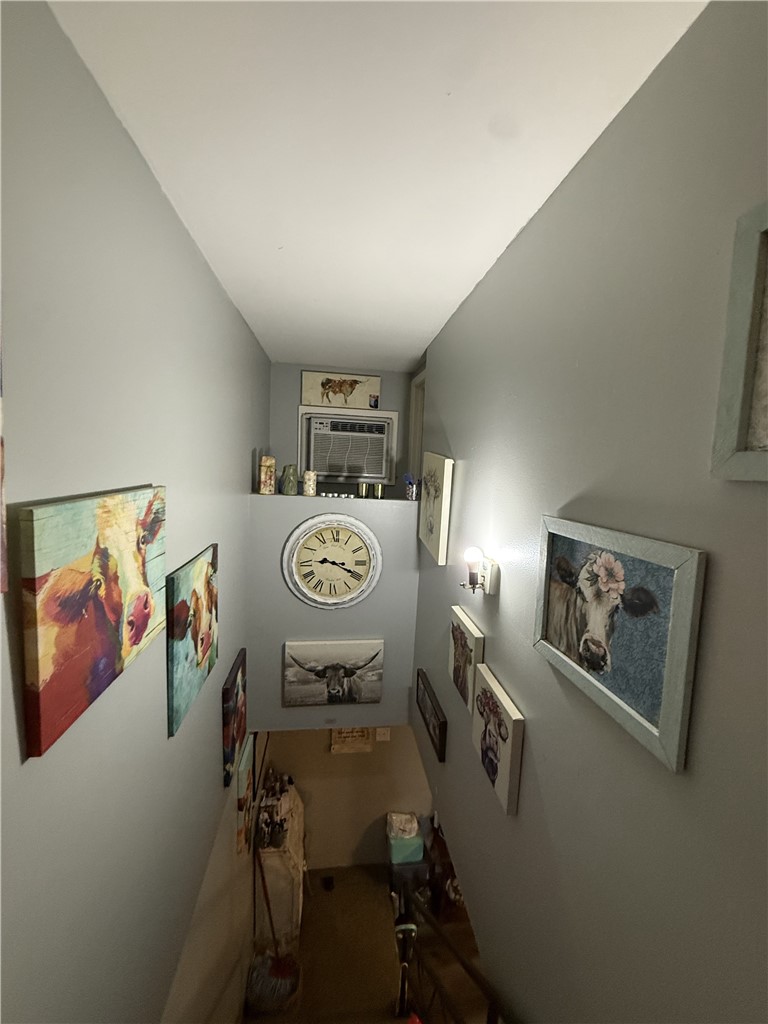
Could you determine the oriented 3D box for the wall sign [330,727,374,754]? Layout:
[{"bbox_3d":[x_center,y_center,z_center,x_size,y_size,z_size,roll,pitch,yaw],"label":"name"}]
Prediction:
[{"bbox_3d":[-0.276,2.027,3.718,0.382,0.302,0.024,1,6,-7],"label":"wall sign"}]

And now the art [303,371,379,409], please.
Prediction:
[{"bbox_3d":[-0.332,-0.950,3.270,0.609,0.259,0.024,1,6,-7],"label":"art"}]

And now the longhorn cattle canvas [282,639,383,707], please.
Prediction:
[{"bbox_3d":[-0.325,1.055,2.724,0.635,0.442,0.034,1,6,-7],"label":"longhorn cattle canvas"}]

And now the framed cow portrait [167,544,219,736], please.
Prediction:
[{"bbox_3d":[-0.685,0.419,1.516,0.021,0.502,0.497,1,6,-7],"label":"framed cow portrait"}]

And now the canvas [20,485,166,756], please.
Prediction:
[{"bbox_3d":[-0.603,0.165,0.928,0.022,0.406,0.523,1,6,-7],"label":"canvas"}]

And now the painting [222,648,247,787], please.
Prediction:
[{"bbox_3d":[-0.763,1.037,2.148,0.030,0.497,0.412,1,6,-7],"label":"painting"}]

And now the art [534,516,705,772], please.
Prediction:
[{"bbox_3d":[0.445,0.211,0.874,0.021,0.357,0.468,1,6,-7],"label":"art"}]

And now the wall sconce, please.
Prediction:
[{"bbox_3d":[0.324,0.199,1.419,0.122,0.168,0.078,1,6,-7],"label":"wall sconce"}]

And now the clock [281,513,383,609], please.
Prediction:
[{"bbox_3d":[-0.323,0.316,2.630,0.628,0.626,0.051,1,6,-7],"label":"clock"}]

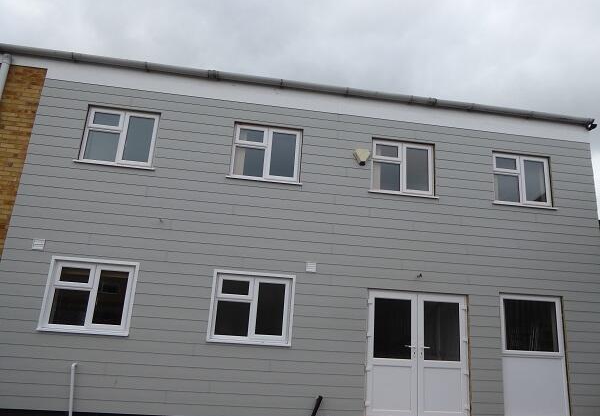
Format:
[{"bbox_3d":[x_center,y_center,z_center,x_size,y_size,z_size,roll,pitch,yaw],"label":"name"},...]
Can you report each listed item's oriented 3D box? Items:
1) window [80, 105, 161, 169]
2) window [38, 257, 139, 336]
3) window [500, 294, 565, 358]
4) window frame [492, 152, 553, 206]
[{"bbox_3d":[-2.984,-1.162,7.294,1.170,0.987,0.090,5,-14,-7],"label":"window"},{"bbox_3d":[-3.181,1.343,6.597,1.295,1.089,0.120,5,-14,-7],"label":"window"},{"bbox_3d":[3.957,2.021,7.478,1.163,0.980,0.090,5,-14,-7],"label":"window"},{"bbox_3d":[4.117,-0.501,8.112,1.167,0.987,0.090,5,-14,-7],"label":"window frame"}]

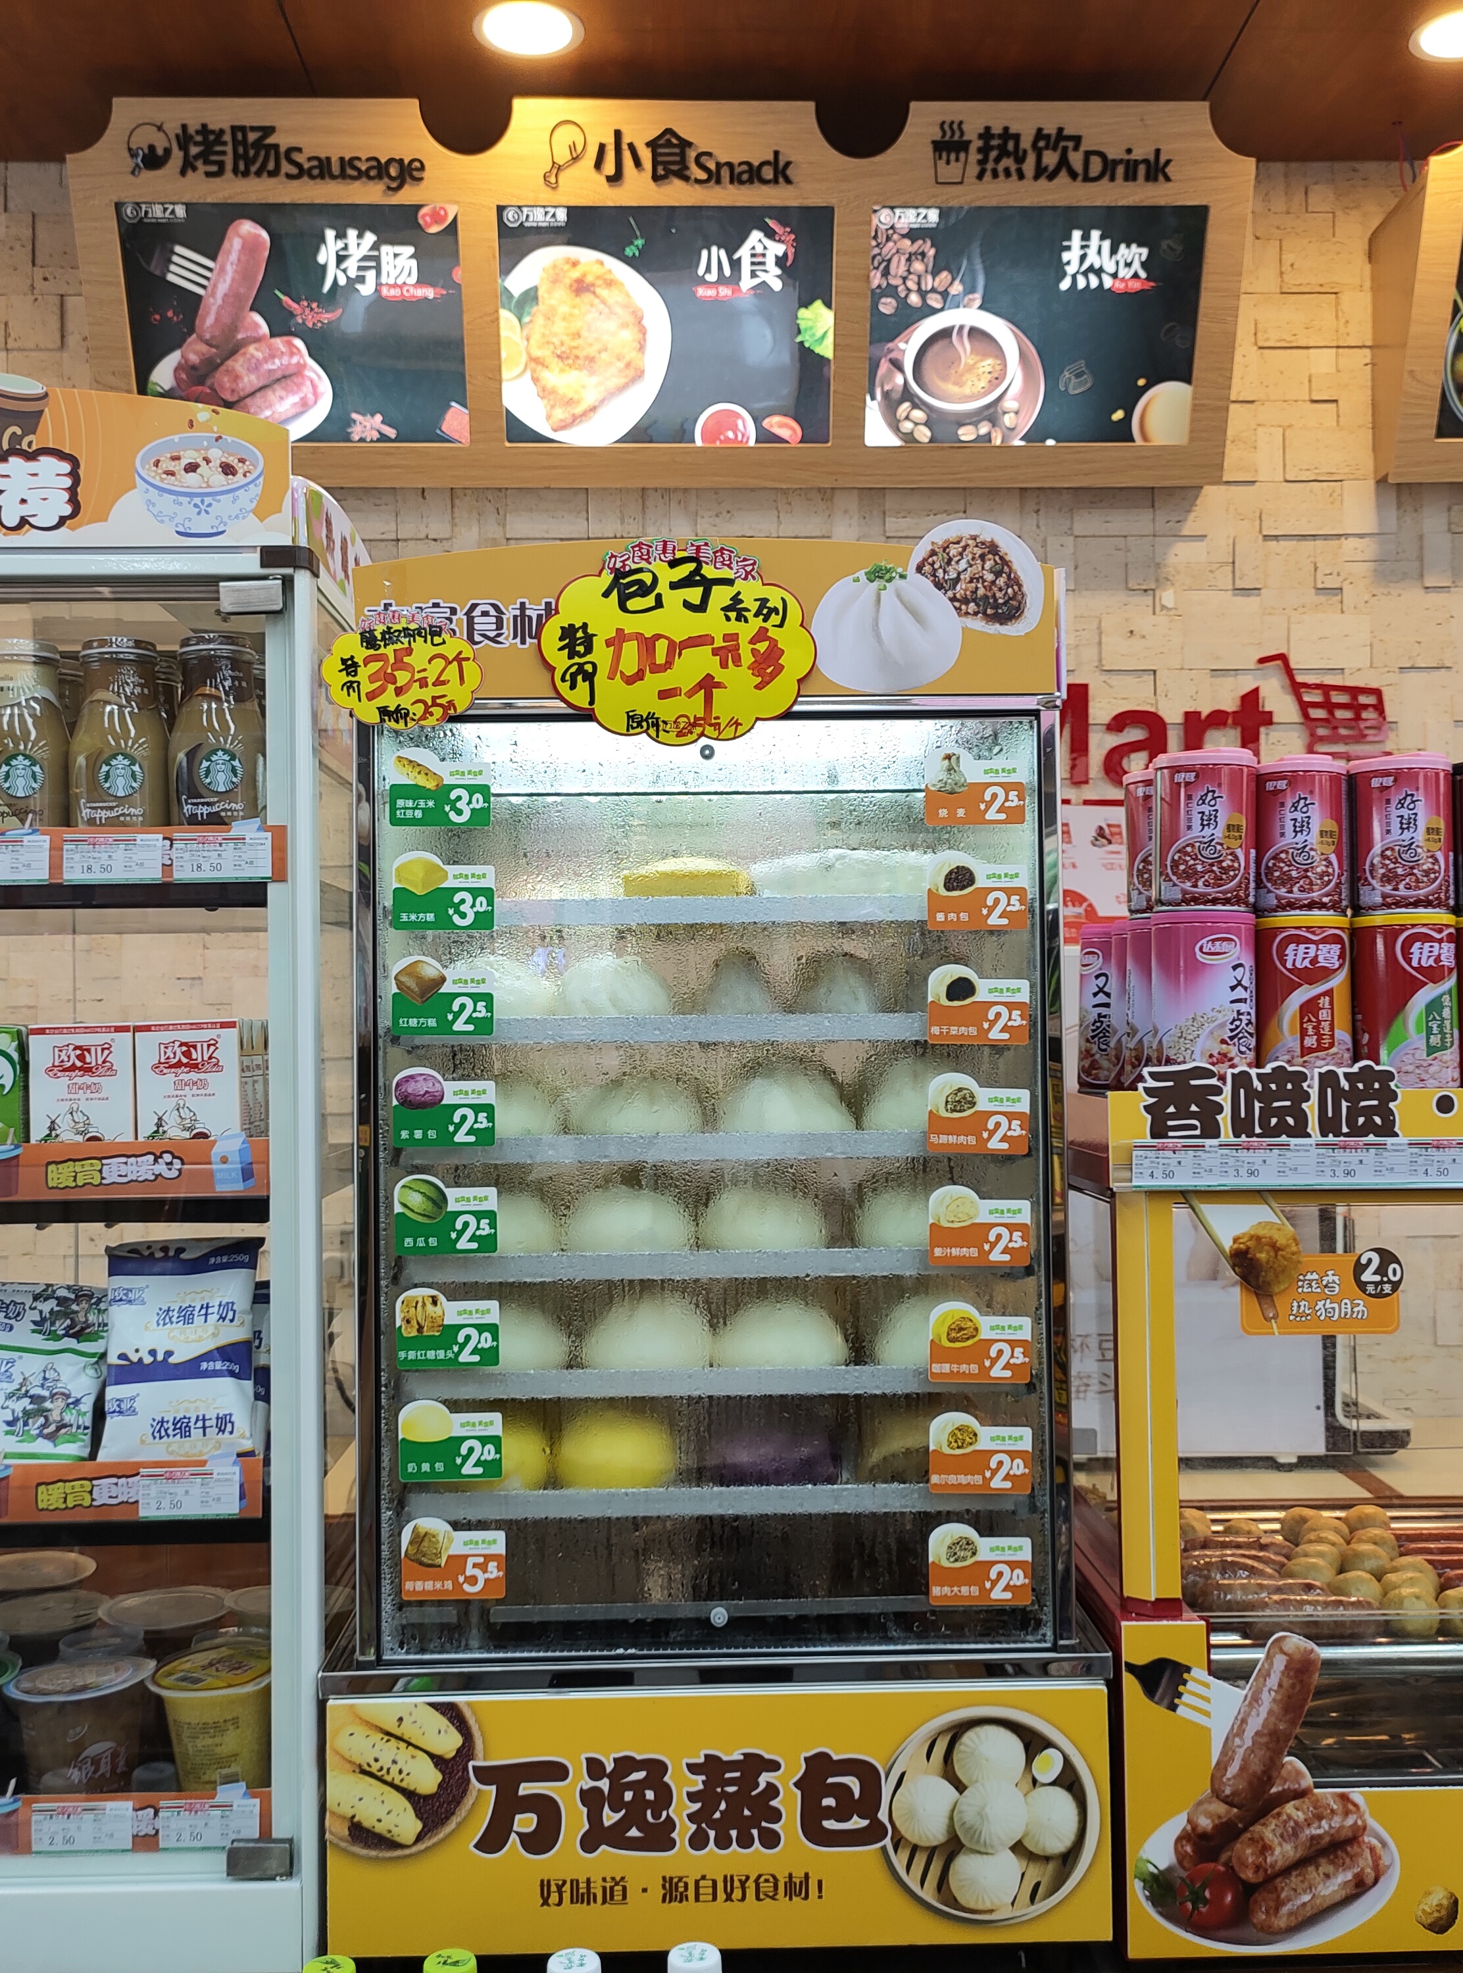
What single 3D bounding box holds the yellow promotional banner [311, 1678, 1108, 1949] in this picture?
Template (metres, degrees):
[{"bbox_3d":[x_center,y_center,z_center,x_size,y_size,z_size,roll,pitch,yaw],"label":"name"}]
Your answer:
[{"bbox_3d":[-0.006,0.499,1.140,0.467,0.151,0.015,-1,-1,-2],"label":"yellow promotional banner"}]

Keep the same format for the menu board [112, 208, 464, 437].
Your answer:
[{"bbox_3d":[-0.599,-0.915,2.634,0.463,0.315,0.030,0,22,-2],"label":"menu board"}]

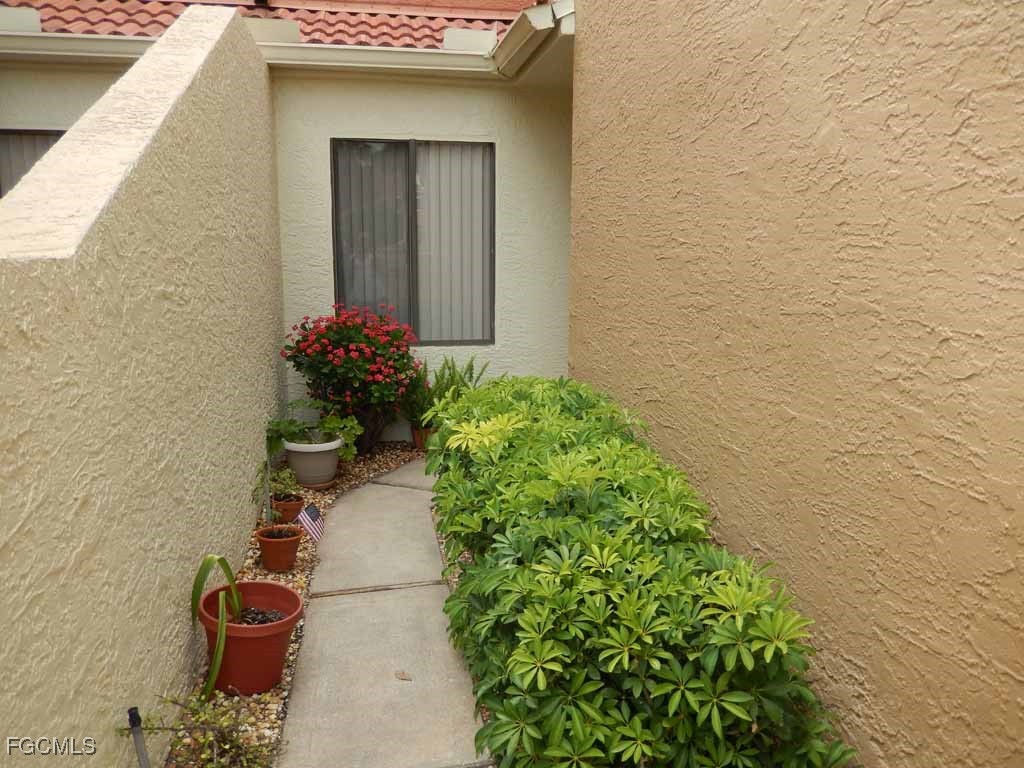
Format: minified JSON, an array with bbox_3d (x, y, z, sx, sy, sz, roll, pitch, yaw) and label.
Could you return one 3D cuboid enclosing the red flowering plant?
[{"bbox_3d":[-1.145,0.020,5.186,0.920,1.040,0.820,-1,9,-10],"label":"red flowering plant"}]

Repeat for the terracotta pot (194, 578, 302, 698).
[{"bbox_3d":[-0.856,0.846,2.446,0.318,0.262,0.318,-1,9,-10],"label":"terracotta pot"}]

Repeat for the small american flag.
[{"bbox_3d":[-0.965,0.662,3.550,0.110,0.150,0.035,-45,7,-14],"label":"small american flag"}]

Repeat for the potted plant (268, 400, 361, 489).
[{"bbox_3d":[-1.230,0.373,4.681,0.570,0.500,0.500,-1,9,-10],"label":"potted plant"}]

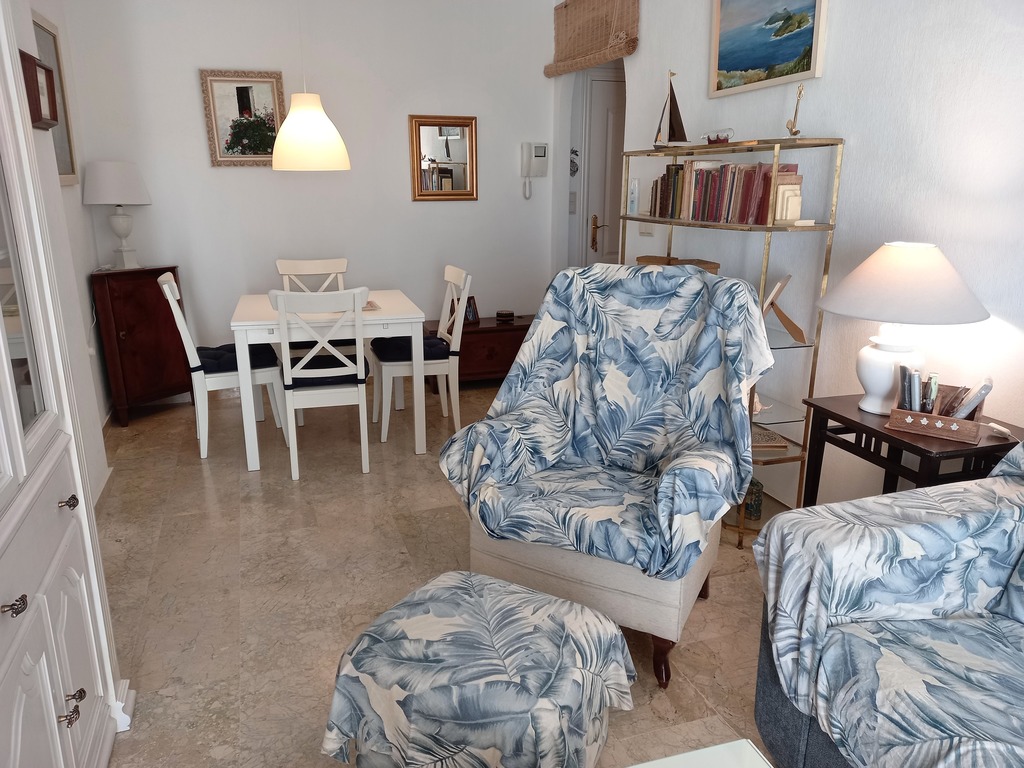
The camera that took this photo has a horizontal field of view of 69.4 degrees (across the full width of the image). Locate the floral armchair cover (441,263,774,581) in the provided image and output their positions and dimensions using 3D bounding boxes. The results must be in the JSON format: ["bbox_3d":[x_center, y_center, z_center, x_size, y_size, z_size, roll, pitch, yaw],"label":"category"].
[{"bbox_3d":[0.336,0.042,2.386,0.870,0.790,0.800,9,17,29],"label":"floral armchair cover"}]

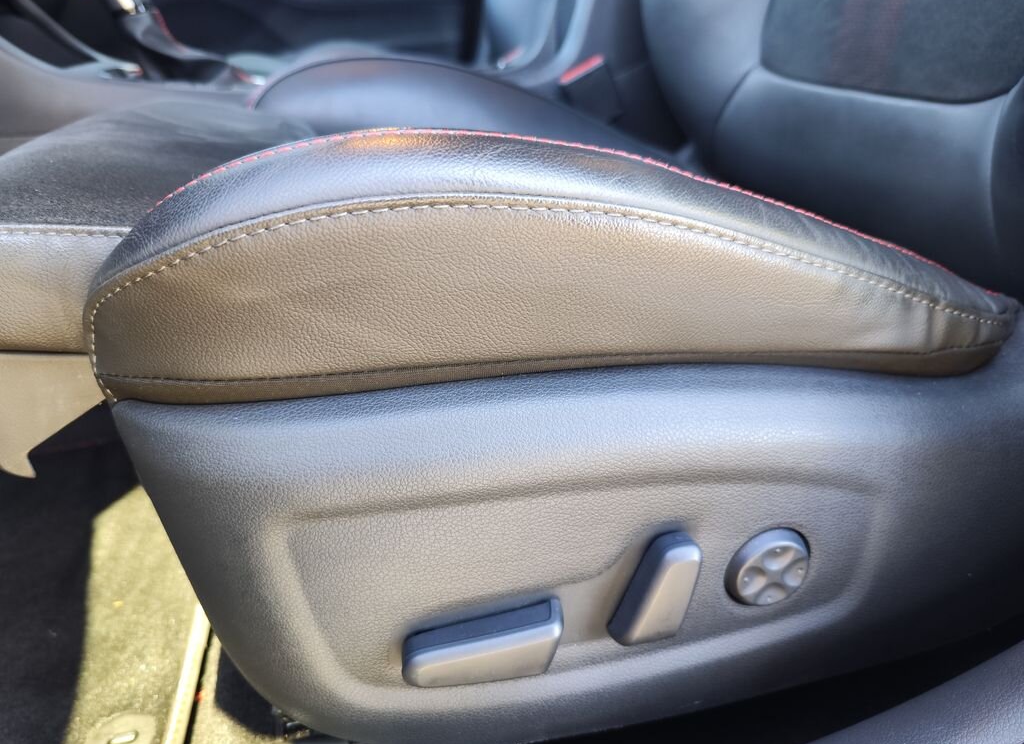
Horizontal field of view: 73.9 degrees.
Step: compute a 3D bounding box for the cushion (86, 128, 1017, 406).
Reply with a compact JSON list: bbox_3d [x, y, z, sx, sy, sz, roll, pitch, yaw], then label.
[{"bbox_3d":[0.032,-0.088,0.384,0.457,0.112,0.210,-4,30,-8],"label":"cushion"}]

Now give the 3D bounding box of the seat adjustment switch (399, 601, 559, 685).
[{"bbox_3d":[-0.014,0.134,0.333,0.078,0.030,0.018,-5,22,-10],"label":"seat adjustment switch"}]

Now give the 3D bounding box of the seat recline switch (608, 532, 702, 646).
[{"bbox_3d":[0.072,0.109,0.342,0.031,0.060,0.018,8,19,-15],"label":"seat recline switch"}]

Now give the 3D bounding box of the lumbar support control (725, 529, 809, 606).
[{"bbox_3d":[0.137,0.105,0.361,0.044,0.044,0.012,-5,22,-10],"label":"lumbar support control"}]

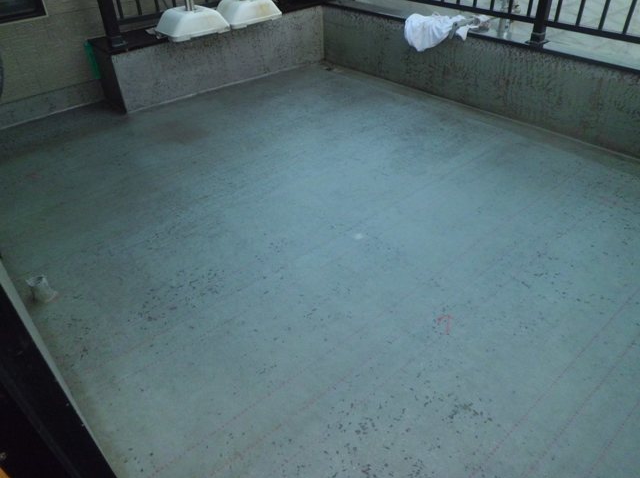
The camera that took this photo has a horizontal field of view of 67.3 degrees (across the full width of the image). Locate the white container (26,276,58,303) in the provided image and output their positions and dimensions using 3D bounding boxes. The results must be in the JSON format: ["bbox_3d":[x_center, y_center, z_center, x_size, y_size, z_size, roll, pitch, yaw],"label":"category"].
[{"bbox_3d":[-1.167,0.206,2.010,0.087,0.092,0.087,-28,44,-30],"label":"white container"}]

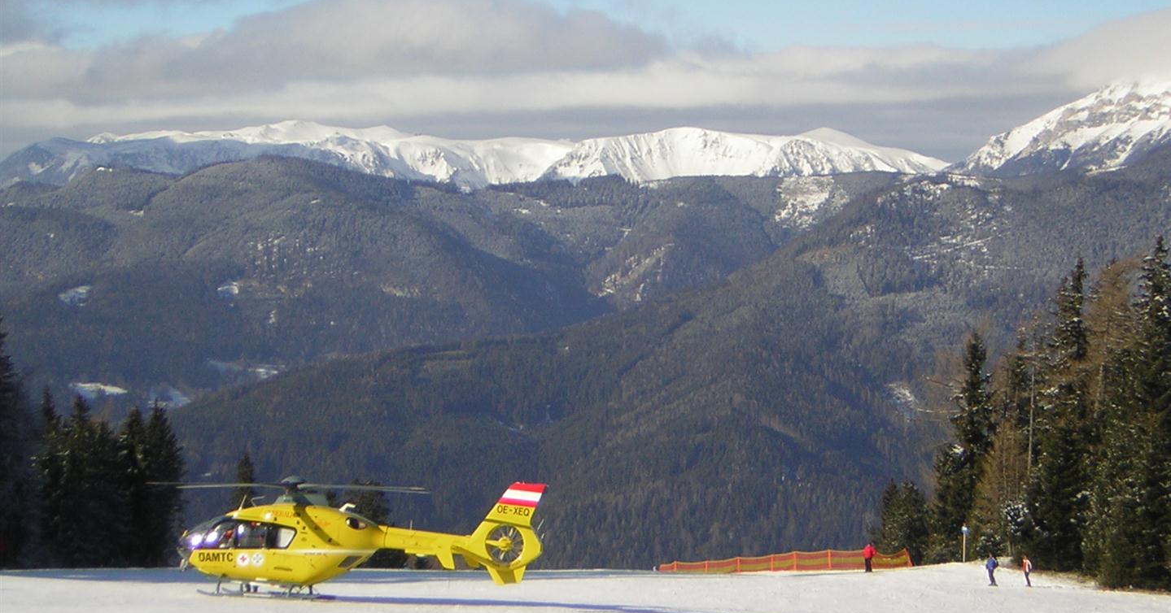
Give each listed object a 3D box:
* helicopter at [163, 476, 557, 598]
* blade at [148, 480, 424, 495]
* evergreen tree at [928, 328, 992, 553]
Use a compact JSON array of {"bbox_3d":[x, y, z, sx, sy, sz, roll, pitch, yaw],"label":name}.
[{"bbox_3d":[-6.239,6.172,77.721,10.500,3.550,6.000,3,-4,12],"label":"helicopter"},{"bbox_3d":[-8.037,4.917,78.100,7.800,0.400,7.300,1,-5,0],"label":"blade"},{"bbox_3d":[25.101,9.402,192.000,4.400,15.500,4.400,0,1,0],"label":"evergreen tree"}]

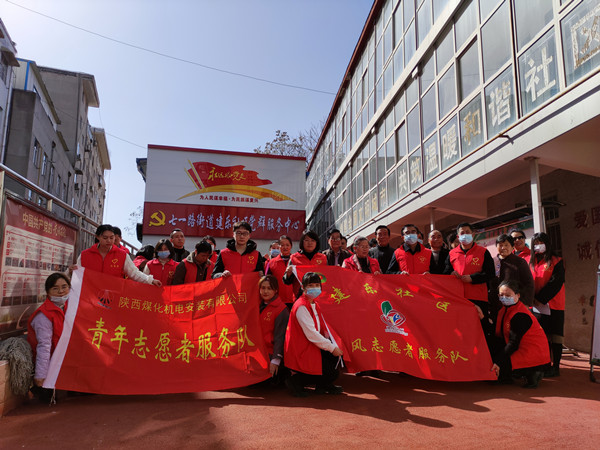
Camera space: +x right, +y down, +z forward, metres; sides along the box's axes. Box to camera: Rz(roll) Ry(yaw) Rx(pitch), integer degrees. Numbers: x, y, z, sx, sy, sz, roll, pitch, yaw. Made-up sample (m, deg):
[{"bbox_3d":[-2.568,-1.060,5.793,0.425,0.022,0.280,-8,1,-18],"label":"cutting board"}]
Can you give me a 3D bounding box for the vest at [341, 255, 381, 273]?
[{"bbox_3d":[0.674,0.619,4.750,0.460,0.600,0.280,1,-9,-3],"label":"vest"}]

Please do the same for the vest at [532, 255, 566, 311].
[{"bbox_3d":[2.839,0.663,4.950,0.420,0.600,0.270,-8,-12,43],"label":"vest"}]

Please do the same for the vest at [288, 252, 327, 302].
[{"bbox_3d":[0.093,0.594,4.720,0.450,0.620,0.280,0,-9,0],"label":"vest"}]

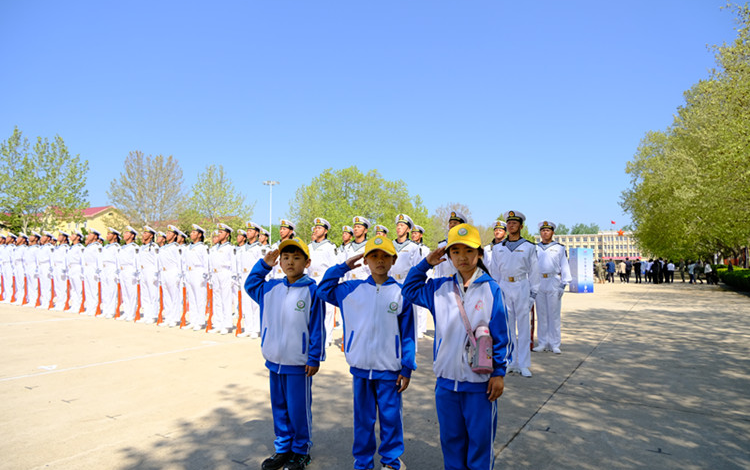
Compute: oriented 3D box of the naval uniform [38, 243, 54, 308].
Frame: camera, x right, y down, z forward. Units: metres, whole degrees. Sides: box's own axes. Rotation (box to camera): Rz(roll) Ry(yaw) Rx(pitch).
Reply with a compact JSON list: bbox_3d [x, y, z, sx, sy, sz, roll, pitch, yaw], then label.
[{"bbox_3d":[-7.804,0.989,11.399,0.520,1.560,0.340,-1,-3,32],"label":"naval uniform"}]

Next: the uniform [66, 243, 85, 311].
[{"bbox_3d":[-6.745,0.929,10.848,0.520,1.490,0.330,-1,-4,33],"label":"uniform"}]

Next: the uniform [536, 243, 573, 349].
[{"bbox_3d":[2.526,0.835,6.759,0.520,1.490,0.330,-1,-4,33],"label":"uniform"}]

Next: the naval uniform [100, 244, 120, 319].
[{"bbox_3d":[-5.475,0.899,10.015,0.520,1.490,0.330,-1,-4,33],"label":"naval uniform"}]

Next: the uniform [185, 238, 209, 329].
[{"bbox_3d":[-3.131,0.848,8.495,0.520,1.490,0.330,-1,-4,33],"label":"uniform"}]

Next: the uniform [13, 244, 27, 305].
[{"bbox_3d":[-8.914,1.011,12.115,0.520,1.560,0.340,-1,-3,32],"label":"uniform"}]

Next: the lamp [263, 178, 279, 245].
[{"bbox_3d":[-15.224,-1.701,70.000,2.300,12.600,2.000,-1,-3,32],"label":"lamp"}]

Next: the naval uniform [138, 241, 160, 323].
[{"bbox_3d":[-4.287,0.920,9.129,0.520,1.560,0.340,-1,-3,32],"label":"naval uniform"}]

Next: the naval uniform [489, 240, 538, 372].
[{"bbox_3d":[1.569,0.758,5.417,0.520,1.490,0.330,-1,-4,33],"label":"naval uniform"}]

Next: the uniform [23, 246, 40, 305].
[{"bbox_3d":[-8.353,1.000,11.753,0.520,1.560,0.340,-1,-3,32],"label":"uniform"}]

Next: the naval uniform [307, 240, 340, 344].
[{"bbox_3d":[-0.725,0.791,6.940,0.520,1.490,0.330,-1,-4,33],"label":"naval uniform"}]

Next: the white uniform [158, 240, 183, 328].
[{"bbox_3d":[-3.723,0.909,8.765,0.520,1.560,0.340,-1,-3,32],"label":"white uniform"}]

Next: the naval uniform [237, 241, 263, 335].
[{"bbox_3d":[-2.003,0.828,7.755,0.520,1.490,0.330,-1,-4,33],"label":"naval uniform"}]

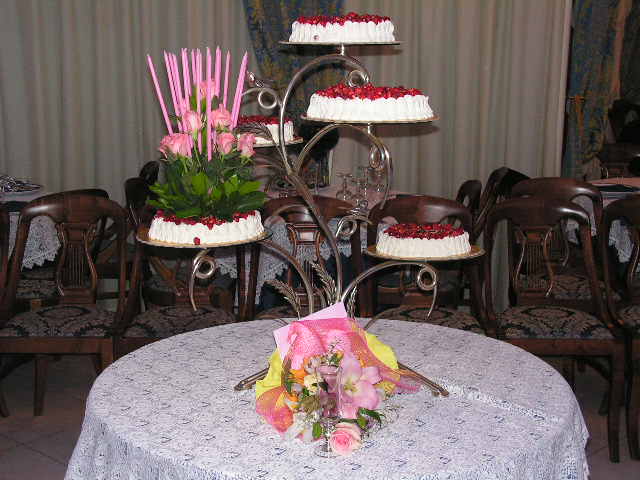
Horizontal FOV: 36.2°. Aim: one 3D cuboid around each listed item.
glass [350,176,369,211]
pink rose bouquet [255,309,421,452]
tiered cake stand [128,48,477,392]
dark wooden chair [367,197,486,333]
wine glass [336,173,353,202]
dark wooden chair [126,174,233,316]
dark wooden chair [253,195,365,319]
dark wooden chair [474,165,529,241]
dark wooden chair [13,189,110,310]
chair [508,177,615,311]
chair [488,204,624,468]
[{"bbox_3d":[0.172,-0.213,4.392,0.073,0.160,0.073,0,12,0],"label":"glass"},{"bbox_3d":[0.020,0.258,1.926,0.320,0.170,0.380,0,10,0],"label":"pink rose bouquet"},{"bbox_3d":[0.000,-0.099,2.392,0.780,0.770,0.730,0,12,0],"label":"tiered cake stand"},{"bbox_3d":[0.418,0.320,3.753,0.475,0.915,0.520,0,12,0],"label":"dark wooden chair"},{"bbox_3d":[0.120,-0.247,4.751,0.073,0.163,0.073,0,10,0],"label":"wine glass"},{"bbox_3d":[-0.600,0.183,4.463,0.540,0.920,0.480,3,11,14],"label":"dark wooden chair"},{"bbox_3d":[-0.045,0.312,3.744,0.480,0.920,0.540,0,10,0],"label":"dark wooden chair"},{"bbox_3d":[0.750,0.126,4.778,0.540,0.920,0.480,-5,11,-25],"label":"dark wooden chair"},{"bbox_3d":[-0.970,0.312,3.744,0.480,0.920,0.540,0,10,0],"label":"dark wooden chair"},{"bbox_3d":[1.060,0.218,4.266,0.480,0.920,0.540,0,10,0],"label":"chair"},{"bbox_3d":[0.858,0.320,3.753,0.475,0.915,0.520,1,12,3],"label":"chair"}]

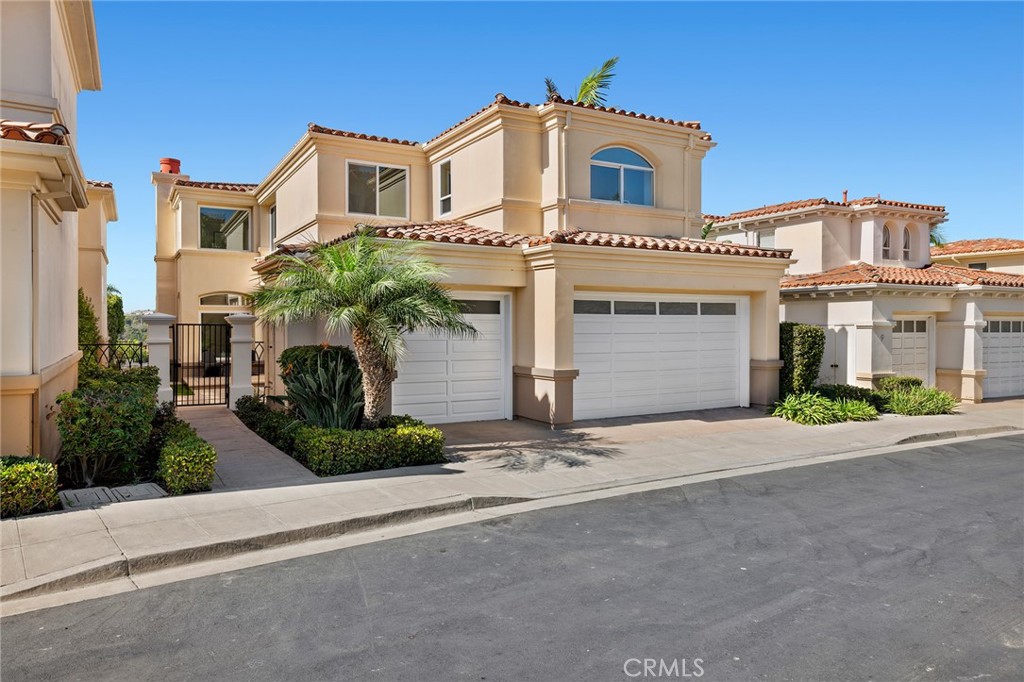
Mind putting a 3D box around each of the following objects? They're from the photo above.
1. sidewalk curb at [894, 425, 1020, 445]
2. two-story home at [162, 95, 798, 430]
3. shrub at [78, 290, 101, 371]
[{"bbox_3d":[8.190,1.678,12.027,3.750,0.130,0.180,-1,2,-26],"label":"sidewalk curb"},{"bbox_3d":[-3.840,-2.628,20.294,12.150,8.000,20.050,-1,2,-30],"label":"two-story home"},{"bbox_3d":[-10.886,0.003,16.504,1.150,2.630,1.150,-1,2,-30],"label":"shrub"}]

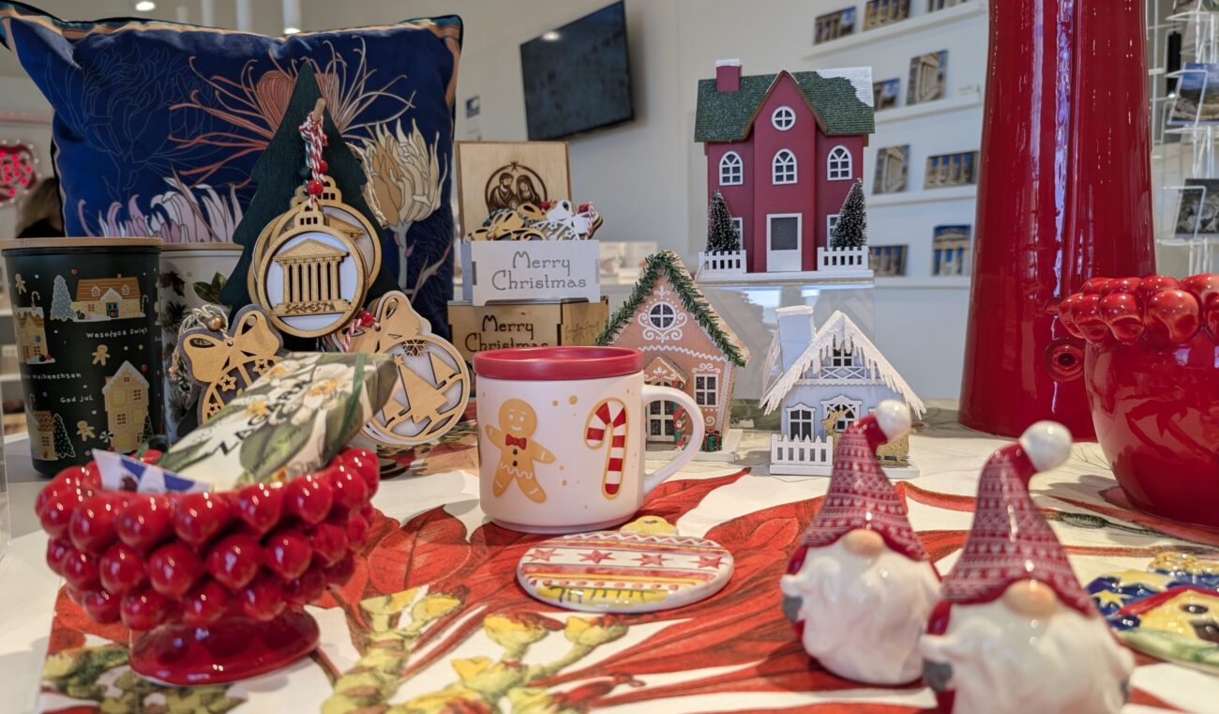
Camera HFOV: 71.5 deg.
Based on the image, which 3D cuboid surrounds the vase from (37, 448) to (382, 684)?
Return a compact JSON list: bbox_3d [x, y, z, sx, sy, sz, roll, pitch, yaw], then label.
[{"bbox_3d":[-0.132,0.068,0.289,0.105,0.069,0.105,-1,5,0],"label":"vase"}]

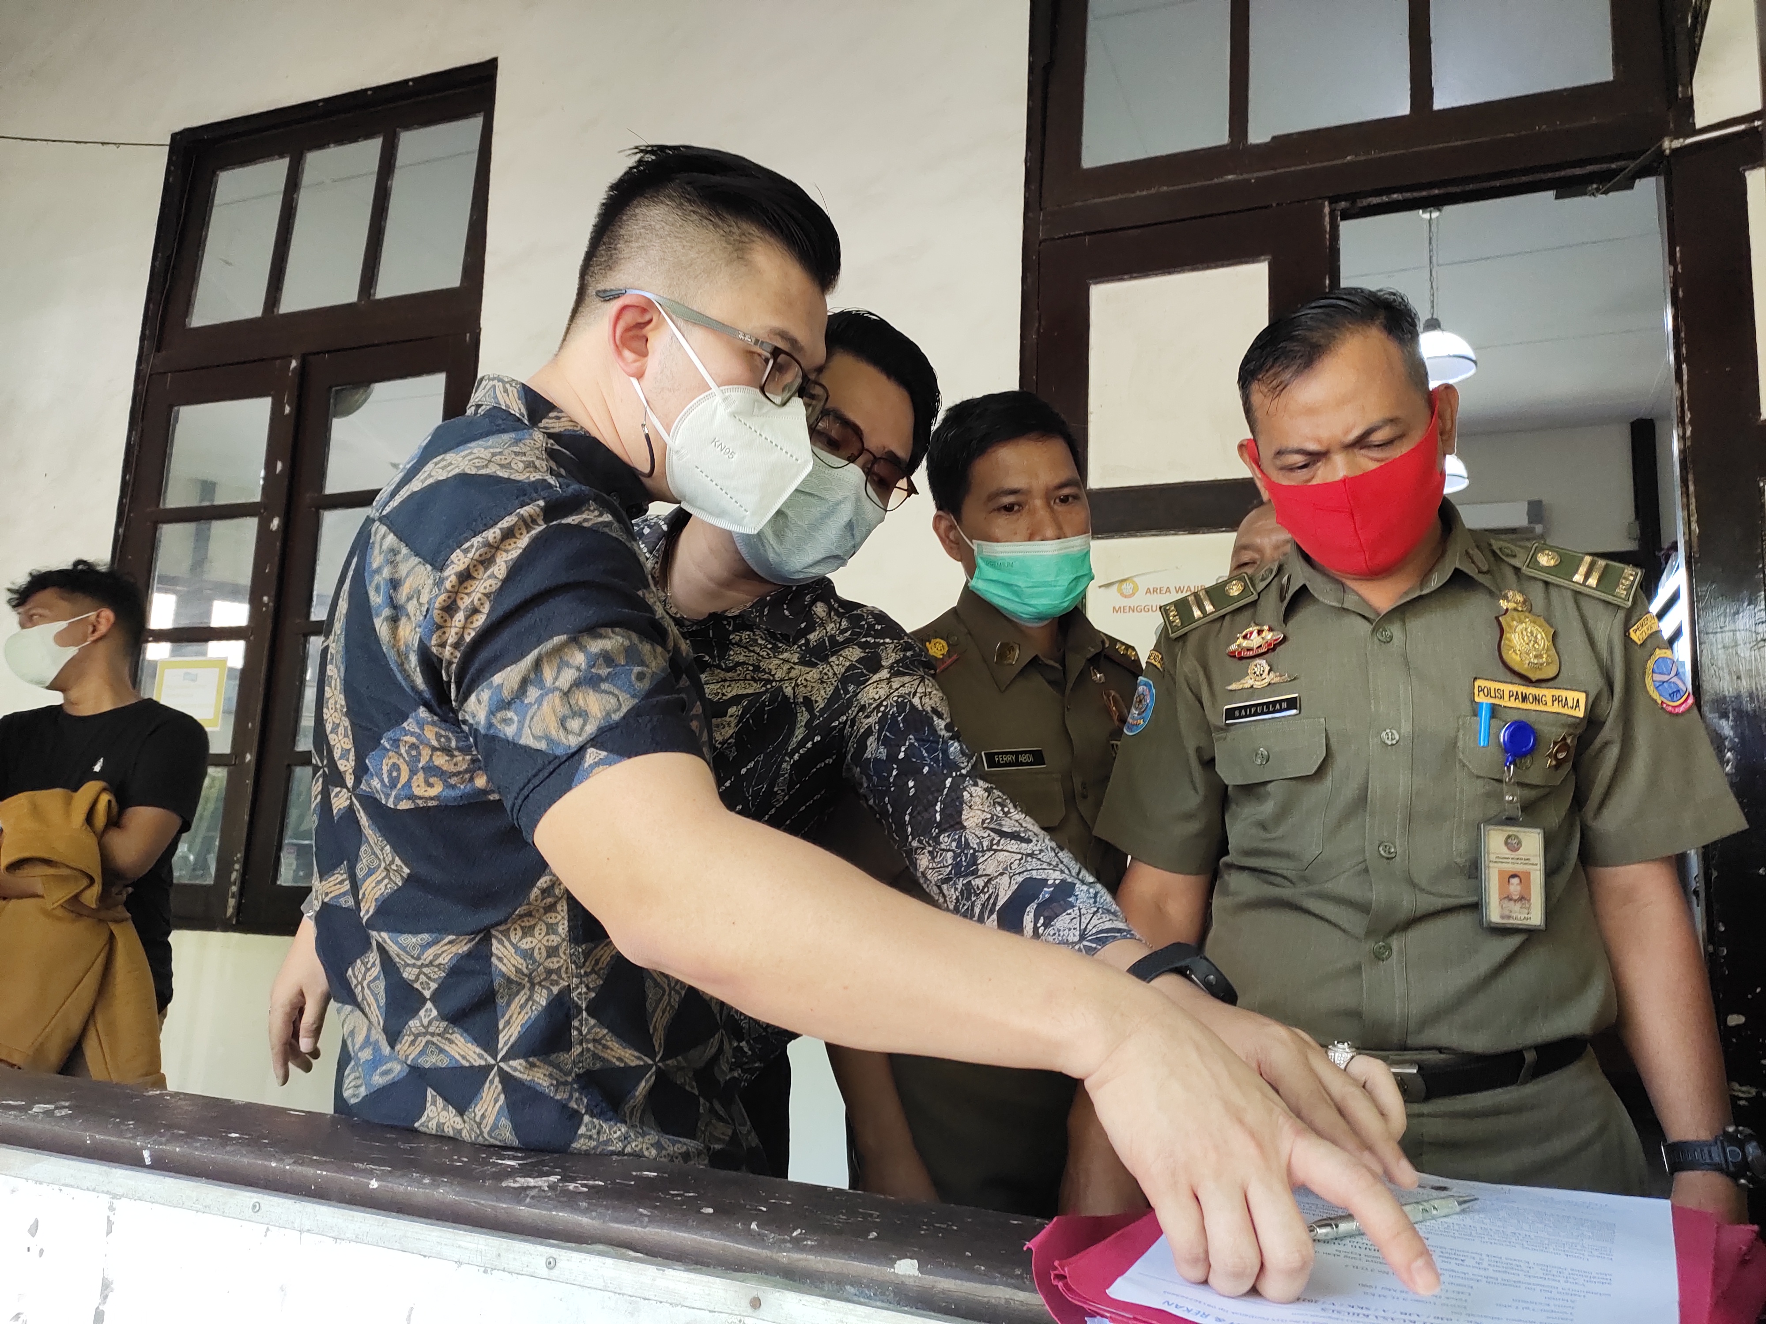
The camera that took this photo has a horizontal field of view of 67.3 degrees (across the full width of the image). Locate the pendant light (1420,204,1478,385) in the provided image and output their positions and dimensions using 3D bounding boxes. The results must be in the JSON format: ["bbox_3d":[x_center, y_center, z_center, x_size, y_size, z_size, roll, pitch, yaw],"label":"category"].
[{"bbox_3d":[2.406,-1.591,5.800,0.385,0.795,0.385,2,-9,0],"label":"pendant light"}]

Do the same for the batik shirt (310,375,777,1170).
[{"bbox_3d":[-0.265,0.098,1.050,0.370,0.670,0.460,3,-9,-4],"label":"batik shirt"}]

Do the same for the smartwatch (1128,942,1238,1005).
[{"bbox_3d":[0.192,0.209,0.850,0.065,0.058,0.026,38,0,-43],"label":"smartwatch"}]

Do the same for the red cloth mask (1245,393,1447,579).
[{"bbox_3d":[0.384,-0.143,1.090,0.148,0.122,0.108,-15,18,20],"label":"red cloth mask"}]

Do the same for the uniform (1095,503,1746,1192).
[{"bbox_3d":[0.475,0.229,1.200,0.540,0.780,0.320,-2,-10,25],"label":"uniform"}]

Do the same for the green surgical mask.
[{"bbox_3d":[0.152,-0.087,1.390,0.138,0.098,0.090,-9,4,-15],"label":"green surgical mask"}]

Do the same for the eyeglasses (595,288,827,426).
[{"bbox_3d":[-0.127,-0.231,1.010,0.142,0.046,0.142,23,7,13],"label":"eyeglasses"}]

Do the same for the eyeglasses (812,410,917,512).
[{"bbox_3d":[-0.043,-0.195,1.263,0.140,0.046,0.140,43,-6,-25],"label":"eyeglasses"}]

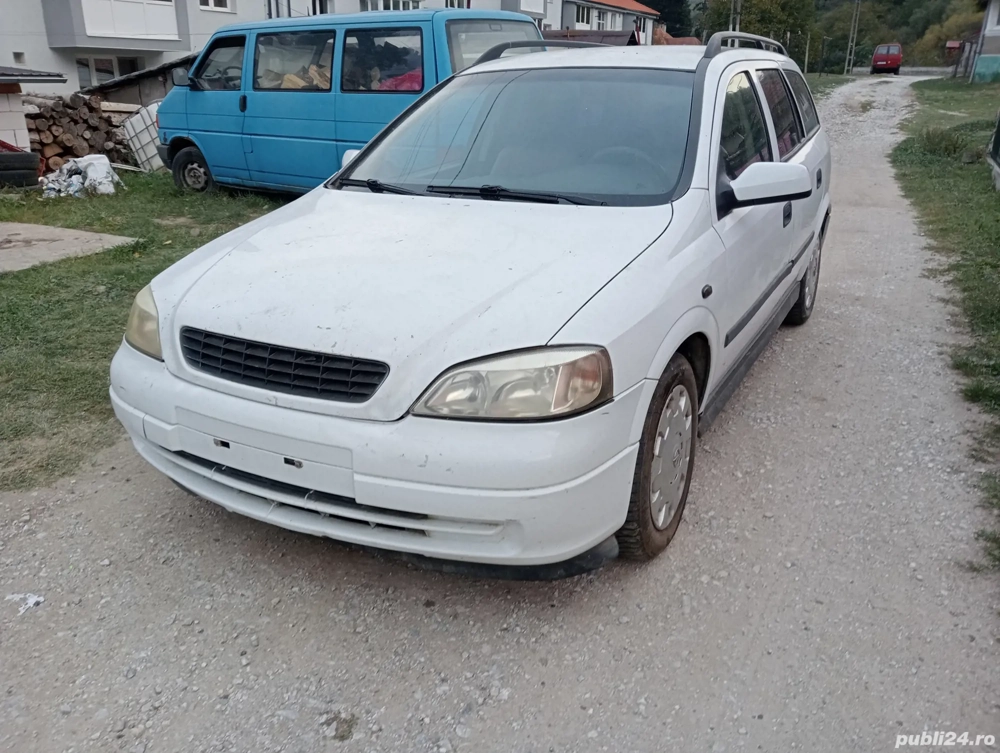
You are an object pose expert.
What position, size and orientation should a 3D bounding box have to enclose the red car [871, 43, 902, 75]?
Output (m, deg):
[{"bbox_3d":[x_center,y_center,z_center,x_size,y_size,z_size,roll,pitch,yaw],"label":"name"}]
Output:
[{"bbox_3d":[25.364,-20.729,53.097,1.690,1.830,4.200,9,22,22],"label":"red car"}]

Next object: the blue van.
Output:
[{"bbox_3d":[-1.857,-2.914,9.039,4.650,1.930,1.860,14,25,34],"label":"blue van"}]

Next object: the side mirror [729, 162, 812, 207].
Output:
[{"bbox_3d":[0.888,-0.640,2.661,0.240,0.155,0.175,10,22,27],"label":"side mirror"}]

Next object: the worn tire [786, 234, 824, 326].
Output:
[{"bbox_3d":[1.679,-0.573,4.554,0.190,0.610,0.610,10,22,27],"label":"worn tire"}]

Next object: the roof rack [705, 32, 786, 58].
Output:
[{"bbox_3d":[1.192,-1.519,3.770,0.070,0.115,1.760,10,22,27],"label":"roof rack"}]

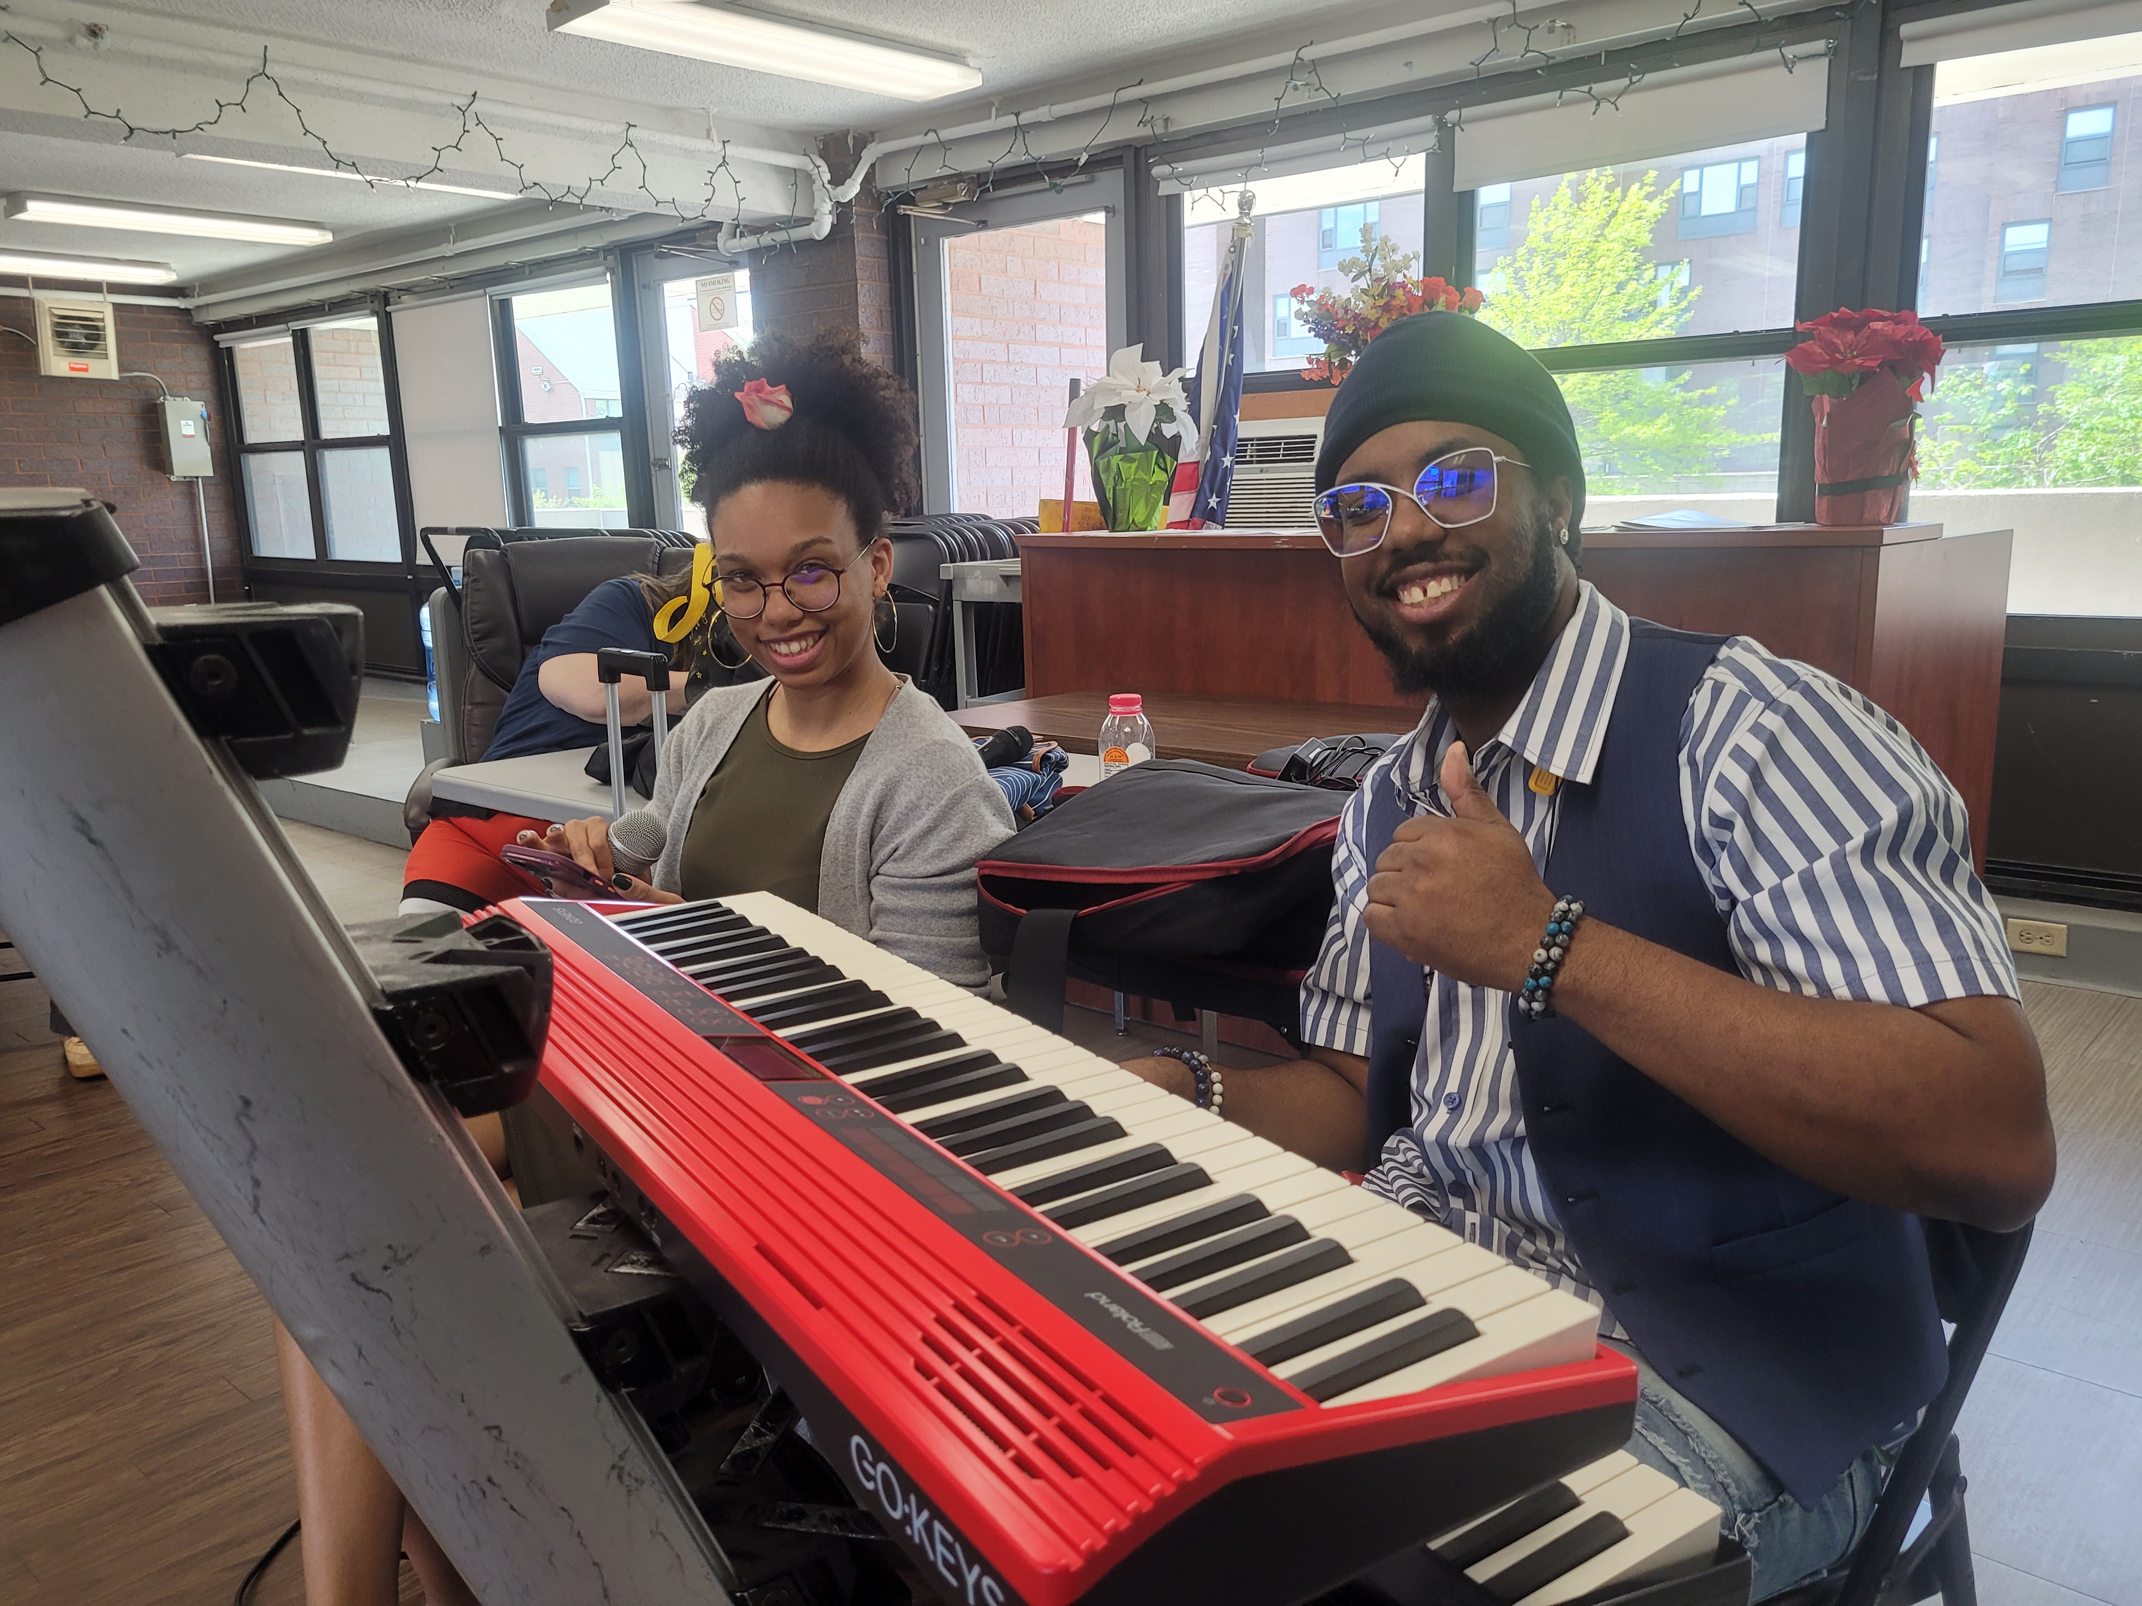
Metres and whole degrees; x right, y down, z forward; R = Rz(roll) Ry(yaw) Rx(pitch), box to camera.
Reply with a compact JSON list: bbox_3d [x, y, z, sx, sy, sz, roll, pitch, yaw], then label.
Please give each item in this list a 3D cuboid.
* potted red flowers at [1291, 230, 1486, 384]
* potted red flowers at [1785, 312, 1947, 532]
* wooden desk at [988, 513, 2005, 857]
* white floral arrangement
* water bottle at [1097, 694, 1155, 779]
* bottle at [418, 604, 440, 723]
[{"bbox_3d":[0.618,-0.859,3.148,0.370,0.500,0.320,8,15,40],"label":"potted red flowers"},{"bbox_3d":[1.293,-0.629,2.636,0.260,0.365,0.260,8,15,40],"label":"potted red flowers"},{"bbox_3d":[0.869,-0.054,3.438,1.790,1.065,0.930,8,15,40],"label":"wooden desk"},{"bbox_3d":[0.136,-0.894,3.589,0.290,0.250,0.280,-2,11,0],"label":"white floral arrangement"},{"bbox_3d":[0.073,-0.054,2.067,0.069,0.175,0.069,-2,11,0],"label":"water bottle"},{"bbox_3d":[-1.897,-0.482,4.953,0.270,0.480,0.270,8,15,40],"label":"bottle"}]

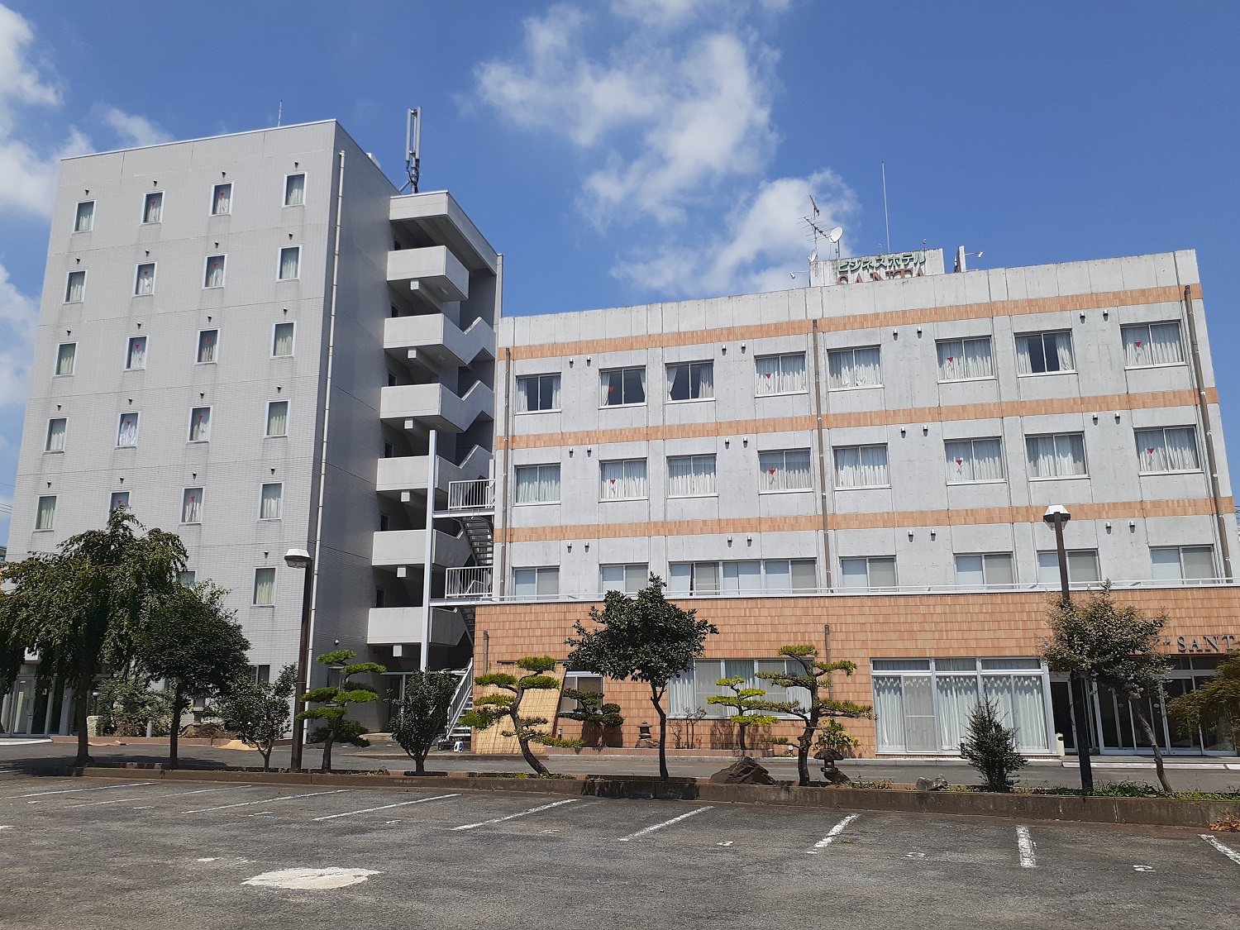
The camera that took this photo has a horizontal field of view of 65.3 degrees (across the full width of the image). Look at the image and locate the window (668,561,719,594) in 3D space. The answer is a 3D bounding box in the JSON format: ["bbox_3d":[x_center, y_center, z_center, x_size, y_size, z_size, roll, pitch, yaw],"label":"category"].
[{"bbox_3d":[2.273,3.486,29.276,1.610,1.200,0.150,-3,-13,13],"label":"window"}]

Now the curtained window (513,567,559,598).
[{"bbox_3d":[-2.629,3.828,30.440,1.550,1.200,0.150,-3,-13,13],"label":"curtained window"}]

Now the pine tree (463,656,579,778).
[{"bbox_3d":[-2.016,5.001,19.263,2.301,2.260,1.956,-3,-14,14],"label":"pine tree"}]

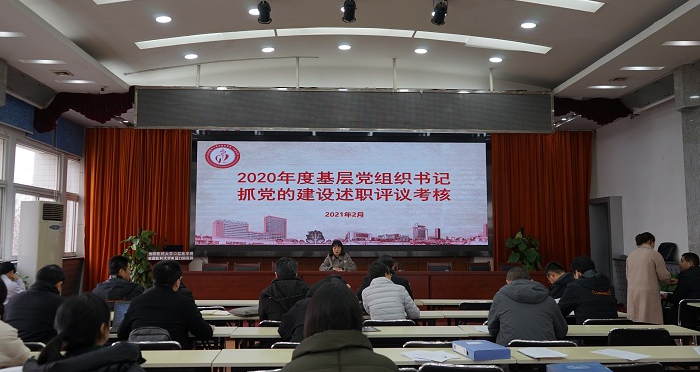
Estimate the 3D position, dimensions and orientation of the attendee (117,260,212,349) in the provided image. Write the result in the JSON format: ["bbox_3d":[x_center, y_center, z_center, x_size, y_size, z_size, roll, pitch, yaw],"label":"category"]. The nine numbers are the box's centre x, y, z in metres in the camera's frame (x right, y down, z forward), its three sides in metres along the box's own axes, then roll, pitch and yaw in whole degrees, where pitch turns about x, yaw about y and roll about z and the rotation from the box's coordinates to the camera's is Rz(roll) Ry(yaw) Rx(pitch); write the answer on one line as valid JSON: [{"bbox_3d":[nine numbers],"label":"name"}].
[{"bbox_3d":[-1.304,1.191,4.184,0.620,1.318,0.760,0,-5,4],"label":"attendee"}]

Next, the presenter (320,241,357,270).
[{"bbox_3d":[-0.168,1.384,8.006,0.540,1.260,0.720,0,-5,-2],"label":"presenter"}]

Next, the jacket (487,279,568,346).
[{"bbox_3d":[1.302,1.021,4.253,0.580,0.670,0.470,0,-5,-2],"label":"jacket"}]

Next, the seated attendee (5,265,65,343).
[{"bbox_3d":[-2.204,1.209,4.146,0.500,1.277,0.760,0,-5,0],"label":"seated attendee"}]

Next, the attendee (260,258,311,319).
[{"bbox_3d":[-0.556,1.284,5.136,0.500,1.290,0.740,0,-5,-2],"label":"attendee"}]

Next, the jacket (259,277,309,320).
[{"bbox_3d":[-0.546,1.118,5.021,0.490,0.660,0.440,0,-5,-2],"label":"jacket"}]

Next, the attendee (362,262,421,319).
[{"bbox_3d":[0.364,1.316,5.225,0.500,1.250,0.760,0,-5,-2],"label":"attendee"}]

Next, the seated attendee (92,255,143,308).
[{"bbox_3d":[-2.435,1.377,6.088,0.510,1.280,0.720,-1,-5,13],"label":"seated attendee"}]

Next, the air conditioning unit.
[{"bbox_3d":[-3.737,1.153,7.033,0.280,1.886,0.540,0,-5,2],"label":"air conditioning unit"}]

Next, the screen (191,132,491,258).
[{"bbox_3d":[-0.137,0.159,10.699,5.439,2.243,0.150,0,-5,-2],"label":"screen"}]

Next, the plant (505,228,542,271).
[{"bbox_3d":[2.646,1.383,8.972,0.520,1.460,0.520,0,-5,-2],"label":"plant"}]

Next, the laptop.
[{"bbox_3d":[-1.647,1.000,4.395,0.330,0.220,0.250,1,-5,-10],"label":"laptop"}]

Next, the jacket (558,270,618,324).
[{"bbox_3d":[2.155,1.100,5.265,0.510,0.686,0.460,2,-5,-22],"label":"jacket"}]

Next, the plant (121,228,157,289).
[{"bbox_3d":[-3.158,1.378,8.694,0.546,1.485,0.546,0,-5,-2],"label":"plant"}]

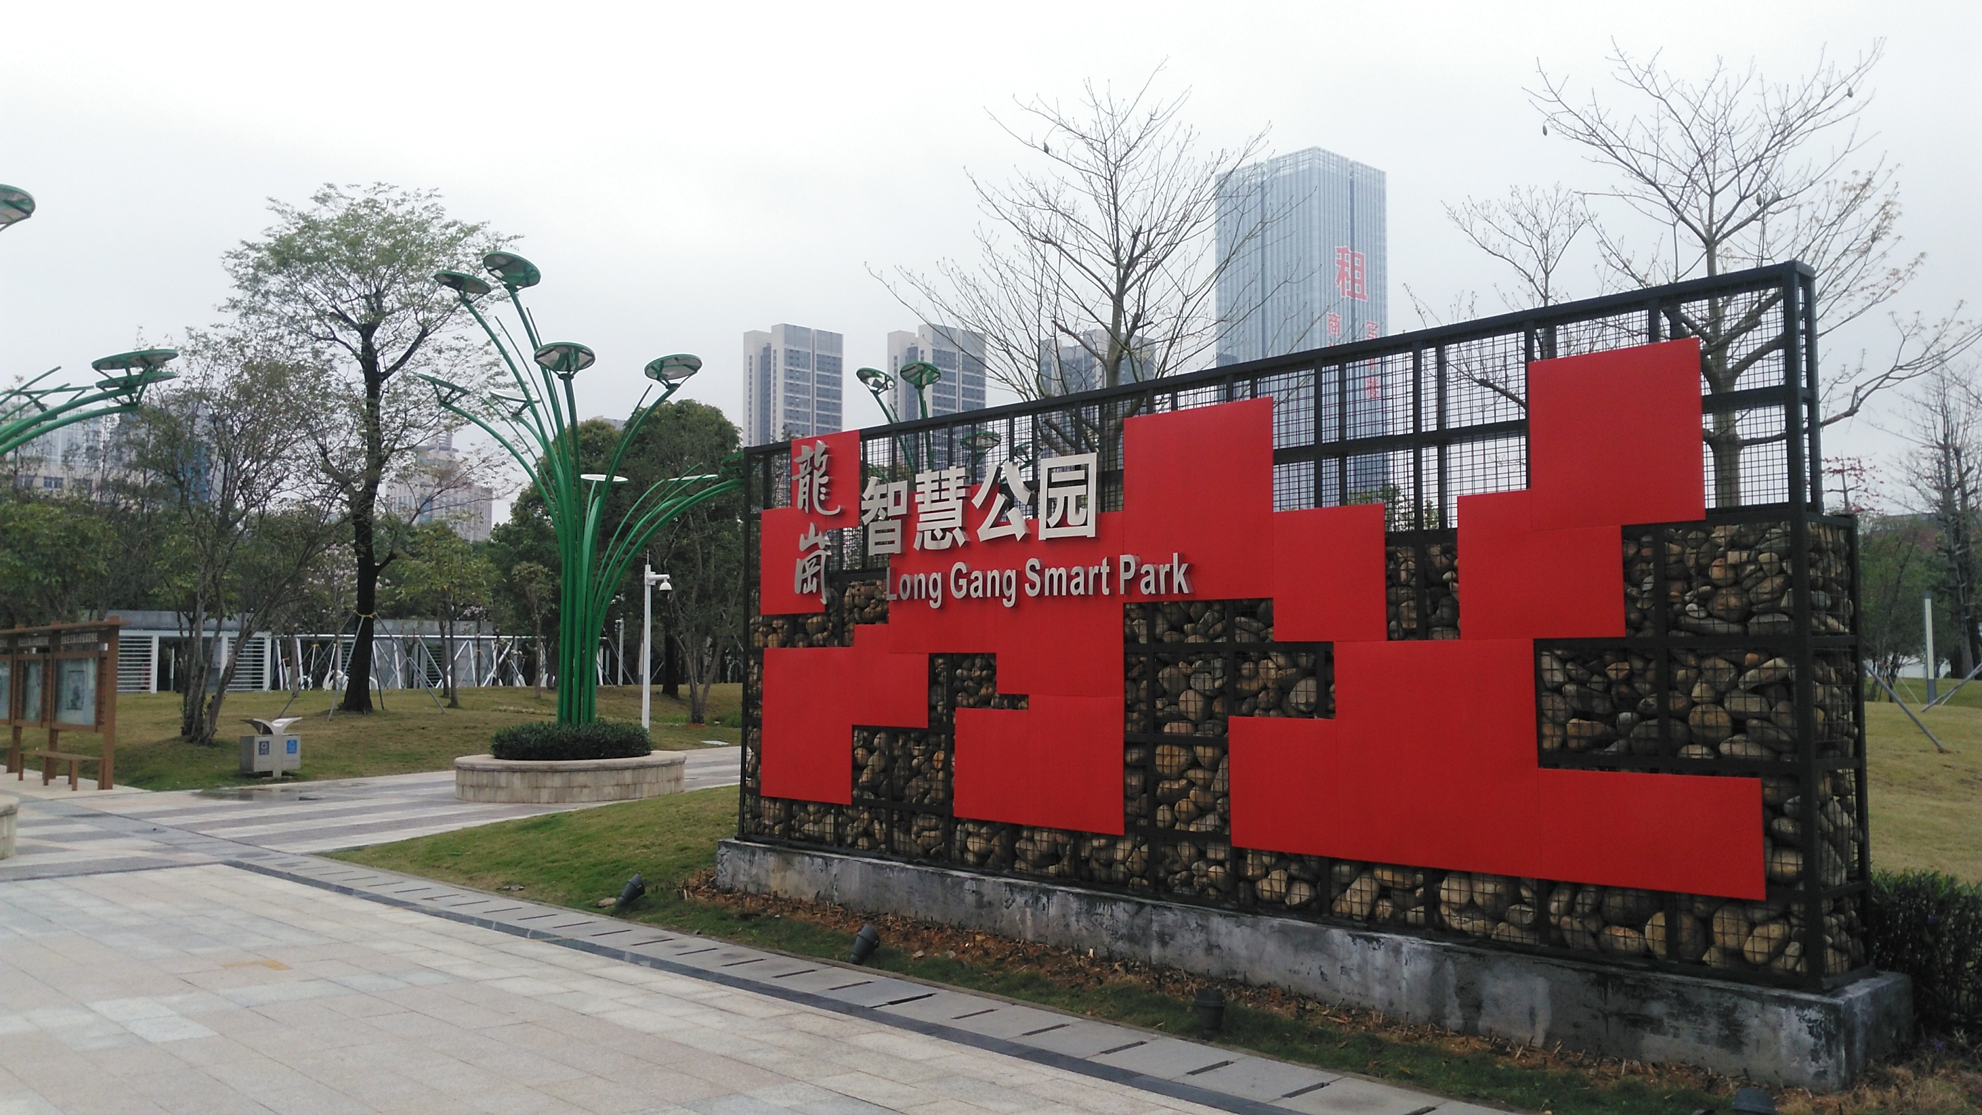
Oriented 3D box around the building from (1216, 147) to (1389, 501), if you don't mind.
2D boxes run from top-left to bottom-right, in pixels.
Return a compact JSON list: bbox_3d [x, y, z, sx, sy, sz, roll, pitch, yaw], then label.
[{"bbox_3d":[102.617,-44.218,474.825,37.972,167.204,42.548,-4,-6,45],"label":"building"}]

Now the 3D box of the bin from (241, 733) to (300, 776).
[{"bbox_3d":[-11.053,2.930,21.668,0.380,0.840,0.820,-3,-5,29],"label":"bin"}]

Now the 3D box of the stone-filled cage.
[{"bbox_3d":[0.949,0.476,8.601,7.351,2.959,0.704,-4,-6,45],"label":"stone-filled cage"}]

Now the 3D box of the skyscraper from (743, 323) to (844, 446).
[{"bbox_3d":[-83.498,-22.473,606.299,27.956,144.582,30.914,-4,-6,45],"label":"skyscraper"}]

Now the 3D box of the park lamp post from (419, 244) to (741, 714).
[{"bbox_3d":[-5.472,-0.726,19.457,4.600,7.020,4.400,1,-5,-16],"label":"park lamp post"}]

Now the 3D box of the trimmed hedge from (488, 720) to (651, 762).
[{"bbox_3d":[-5.737,2.484,19.203,2.240,0.480,2.200,1,-5,-17],"label":"trimmed hedge"}]

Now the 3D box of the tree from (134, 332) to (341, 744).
[{"bbox_3d":[-14.068,-0.410,26.532,3.875,7.690,3.875,2,-5,-28],"label":"tree"}]

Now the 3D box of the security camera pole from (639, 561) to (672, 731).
[{"bbox_3d":[-7.290,2.026,30.839,0.620,4.031,0.200,0,-5,0],"label":"security camera pole"}]

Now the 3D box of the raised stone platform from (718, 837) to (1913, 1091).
[{"bbox_3d":[0.954,2.098,8.385,7.466,0.344,0.990,-4,-6,45],"label":"raised stone platform"}]

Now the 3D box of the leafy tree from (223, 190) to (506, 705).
[{"bbox_3d":[-15.525,-2.785,35.221,6.722,13.225,6.722,2,-5,-24],"label":"leafy tree"}]

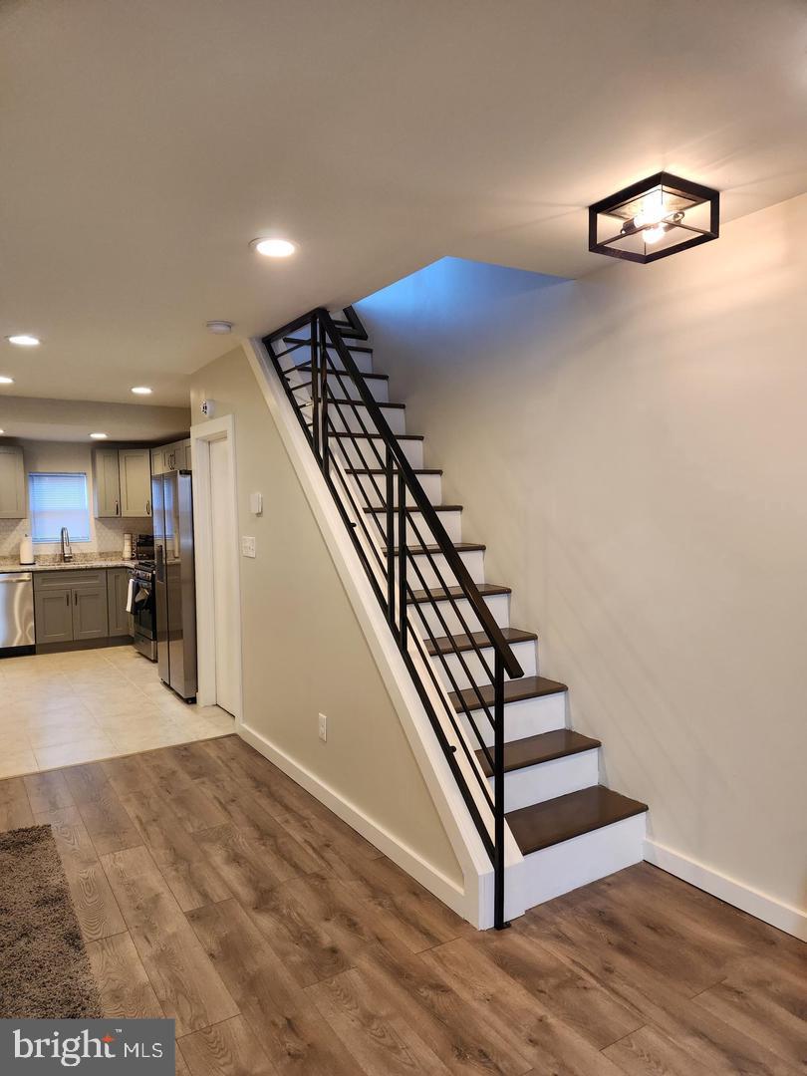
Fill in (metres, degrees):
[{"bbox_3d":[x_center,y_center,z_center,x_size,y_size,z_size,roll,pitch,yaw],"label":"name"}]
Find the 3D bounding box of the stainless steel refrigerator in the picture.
[{"bbox_3d":[-1.613,0.350,6.036,0.747,1.794,0.847,-2,3,-32],"label":"stainless steel refrigerator"}]

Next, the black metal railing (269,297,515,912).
[{"bbox_3d":[-0.224,0.106,3.367,0.059,2.526,2.310,-2,3,-32],"label":"black metal railing"}]

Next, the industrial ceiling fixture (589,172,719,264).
[{"bbox_3d":[0.827,-1.053,2.374,0.285,0.152,0.302,-2,3,-32],"label":"industrial ceiling fixture"}]

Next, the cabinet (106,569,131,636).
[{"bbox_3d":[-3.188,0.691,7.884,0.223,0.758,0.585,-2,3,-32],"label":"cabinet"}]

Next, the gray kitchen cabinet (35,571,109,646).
[{"bbox_3d":[-3.573,0.709,7.643,0.688,0.770,0.585,-2,3,-32],"label":"gray kitchen cabinet"}]

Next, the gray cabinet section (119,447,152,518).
[{"bbox_3d":[-2.927,-0.600,7.837,0.375,0.765,0.030,0,3,9],"label":"gray cabinet section"}]

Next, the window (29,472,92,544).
[{"bbox_3d":[-3.781,-0.329,7.883,0.590,0.770,0.092,-2,3,-32],"label":"window"}]

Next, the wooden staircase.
[{"bbox_3d":[0.005,0.024,3.721,0.901,2.649,2.441,-2,3,-32],"label":"wooden staircase"}]

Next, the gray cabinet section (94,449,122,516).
[{"bbox_3d":[-3.376,-0.613,8.117,0.230,0.760,0.325,-3,4,-32],"label":"gray cabinet section"}]

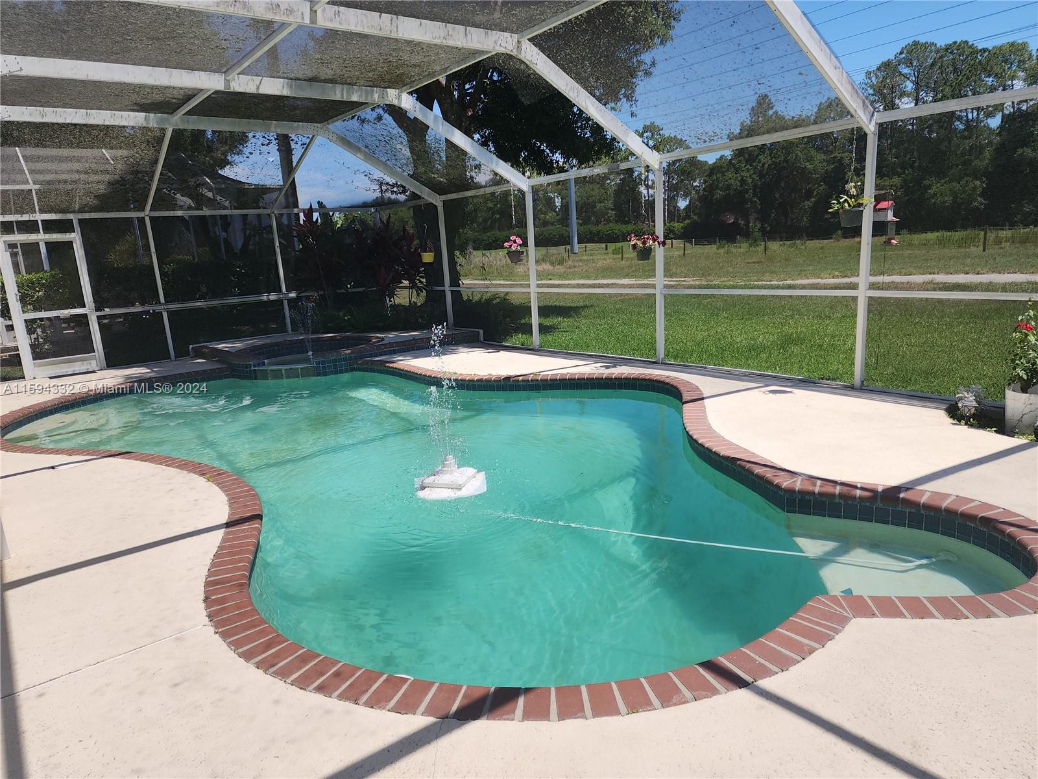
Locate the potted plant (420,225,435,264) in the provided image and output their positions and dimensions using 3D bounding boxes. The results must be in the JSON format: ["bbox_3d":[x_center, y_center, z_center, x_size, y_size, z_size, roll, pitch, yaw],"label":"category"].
[{"bbox_3d":[-1.695,-2.684,12.761,0.284,0.721,0.260,-5,12,-7],"label":"potted plant"}]

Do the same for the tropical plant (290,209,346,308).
[{"bbox_3d":[-3.901,-2.488,13.373,1.017,2.081,1.000,-7,13,-15],"label":"tropical plant"}]

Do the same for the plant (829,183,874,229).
[{"bbox_3d":[3.192,-1.775,6.642,0.387,0.424,0.360,2,13,25],"label":"plant"}]

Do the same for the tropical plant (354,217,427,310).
[{"bbox_3d":[-2.494,-2.385,13.363,1.426,1.946,1.250,-6,12,-10],"label":"tropical plant"}]

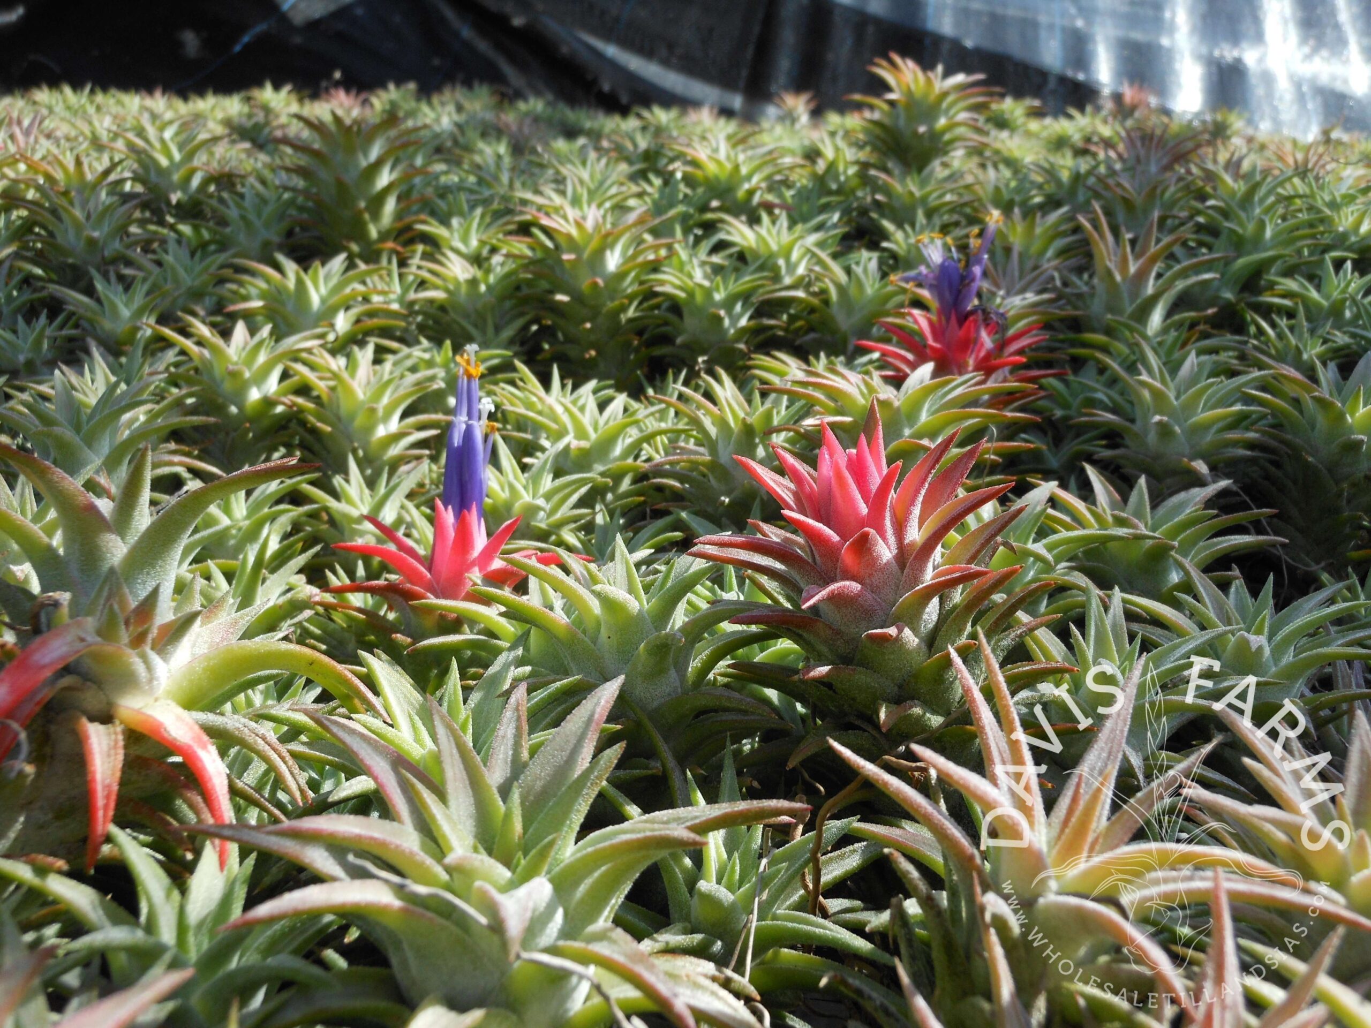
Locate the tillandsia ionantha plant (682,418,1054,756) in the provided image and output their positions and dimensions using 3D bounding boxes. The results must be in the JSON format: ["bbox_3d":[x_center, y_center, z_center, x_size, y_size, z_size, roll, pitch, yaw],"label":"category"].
[{"bbox_3d":[0.044,0.014,0.305,0.083,0.078,0.082,-4,23,0],"label":"tillandsia ionantha plant"}]

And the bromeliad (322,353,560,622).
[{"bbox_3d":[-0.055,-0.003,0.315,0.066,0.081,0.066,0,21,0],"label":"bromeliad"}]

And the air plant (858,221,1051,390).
[{"bbox_3d":[0.101,-0.072,0.480,0.078,0.080,0.078,0,21,0],"label":"air plant"}]

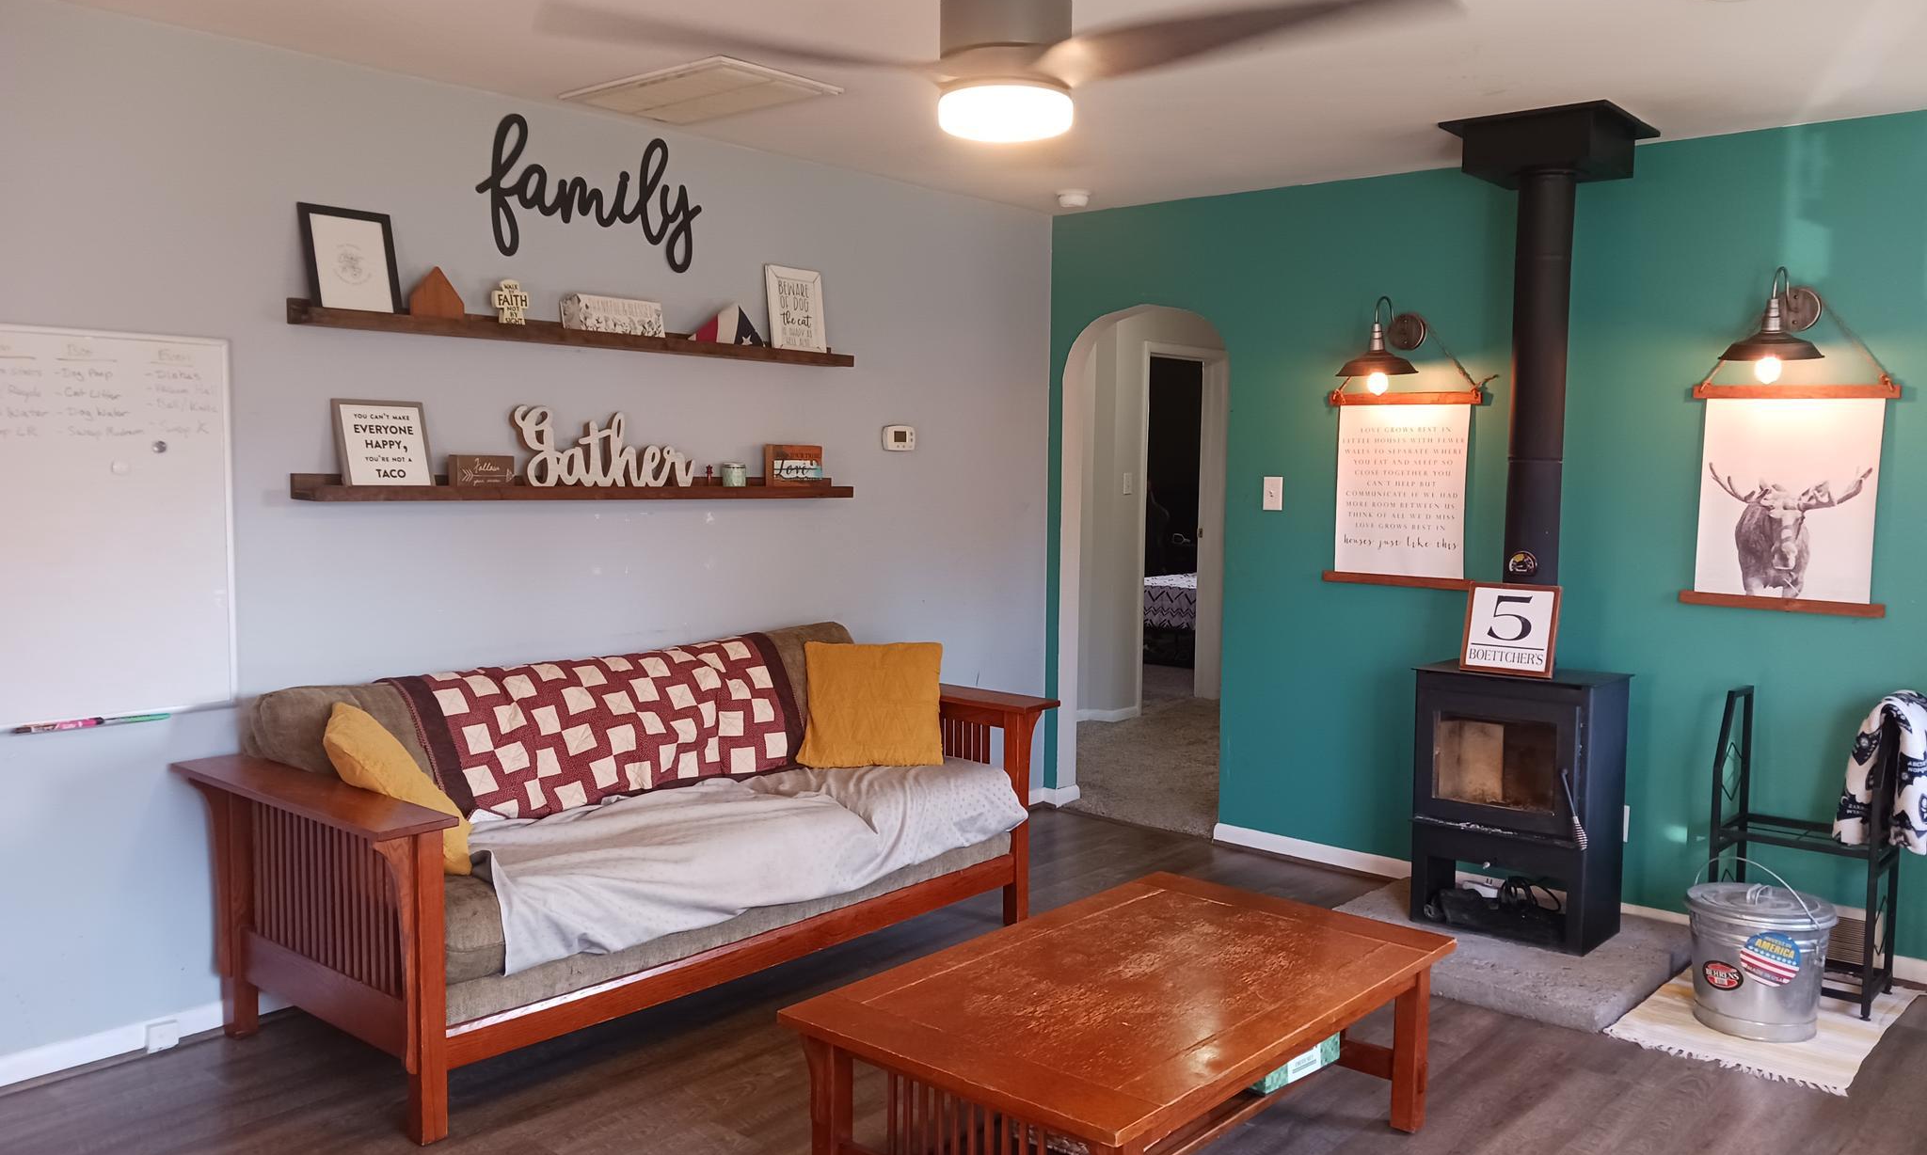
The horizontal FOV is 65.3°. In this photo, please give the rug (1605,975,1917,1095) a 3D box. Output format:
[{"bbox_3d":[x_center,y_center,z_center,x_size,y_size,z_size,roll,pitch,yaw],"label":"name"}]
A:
[{"bbox_3d":[2.129,1.148,3.981,0.553,0.009,0.903,5,6,42],"label":"rug"}]

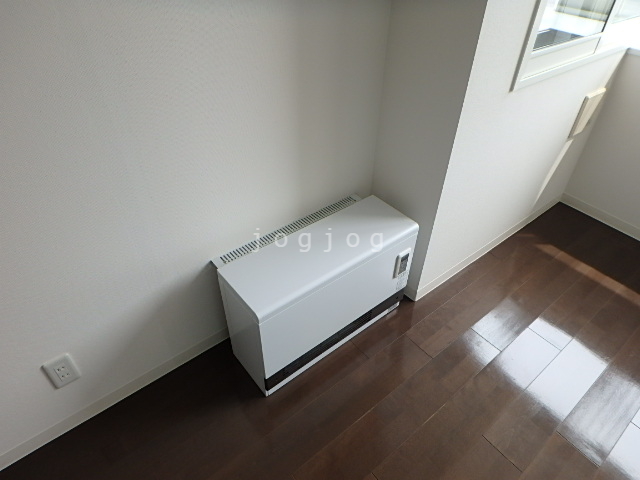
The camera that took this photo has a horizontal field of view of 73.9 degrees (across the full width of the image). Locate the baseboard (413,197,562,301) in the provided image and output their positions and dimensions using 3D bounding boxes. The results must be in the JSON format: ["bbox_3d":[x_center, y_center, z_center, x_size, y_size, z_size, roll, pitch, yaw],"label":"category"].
[{"bbox_3d":[0.914,-0.005,2.169,1.246,0.068,0.012,-27,48,-29],"label":"baseboard"}]

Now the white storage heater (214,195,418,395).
[{"bbox_3d":[0.009,0.187,1.690,0.731,0.461,0.280,-27,47,-30],"label":"white storage heater"}]

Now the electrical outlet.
[{"bbox_3d":[-0.778,0.400,1.287,0.070,0.119,0.010,-27,48,-29],"label":"electrical outlet"}]

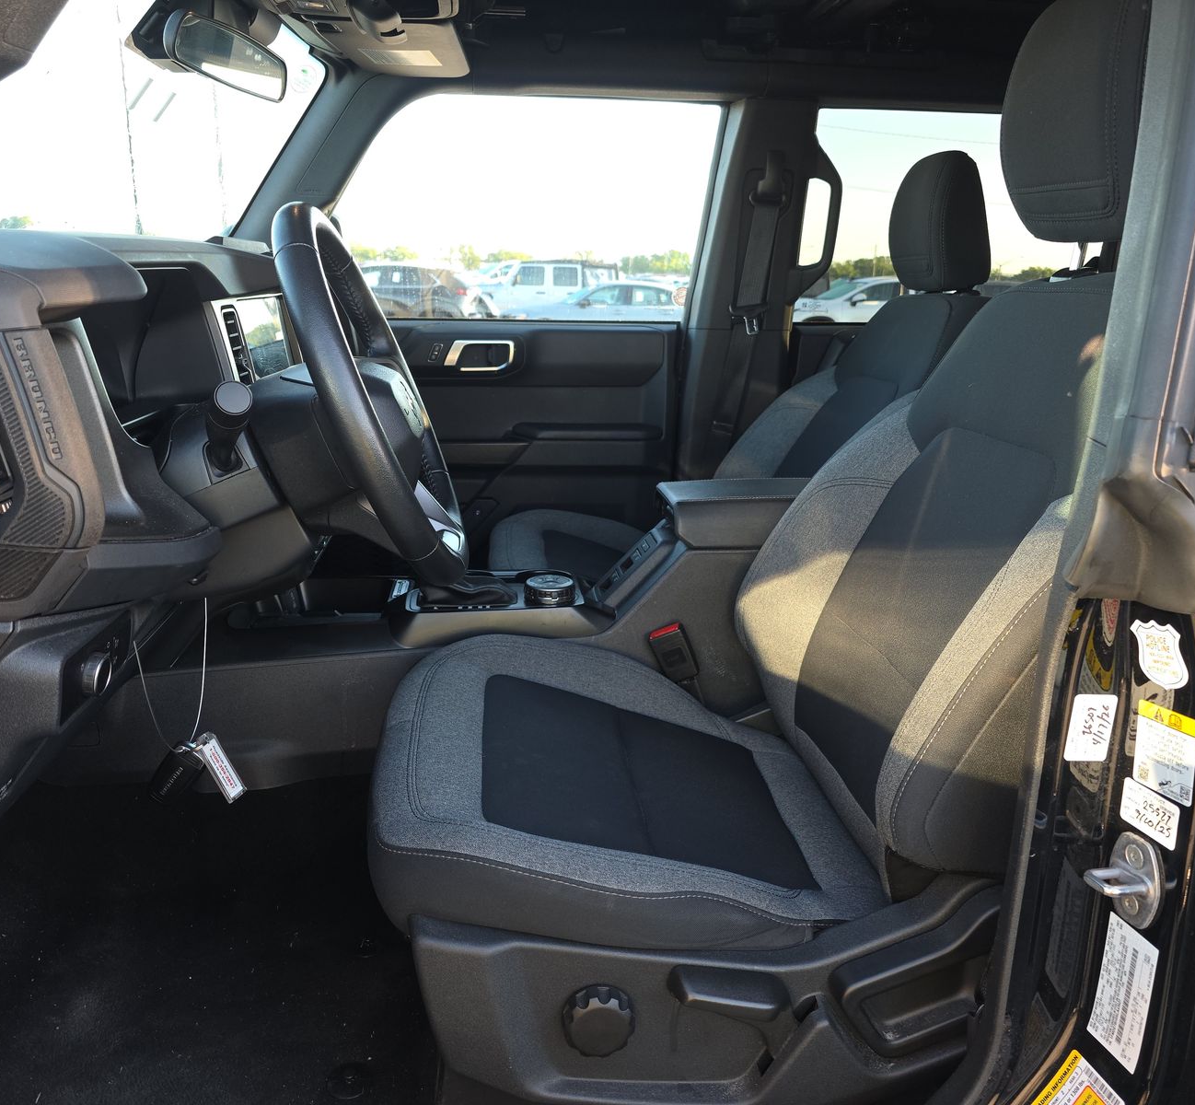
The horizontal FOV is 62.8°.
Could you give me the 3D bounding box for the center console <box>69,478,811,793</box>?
[{"bbox_3d":[-0.119,0.083,1.386,1.060,0.400,0.290,0,16,-6],"label":"center console"}]

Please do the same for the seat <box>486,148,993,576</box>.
[{"bbox_3d":[0.226,-0.204,1.731,0.870,0.970,0.530,0,16,-6],"label":"seat"}]

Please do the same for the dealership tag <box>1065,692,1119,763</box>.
[{"bbox_3d":[0.332,0.118,0.658,0.028,0.048,0.003,3,16,8],"label":"dealership tag"}]

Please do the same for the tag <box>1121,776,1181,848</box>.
[{"bbox_3d":[0.363,0.172,0.643,0.003,0.030,0.045,-3,16,-16],"label":"tag"}]

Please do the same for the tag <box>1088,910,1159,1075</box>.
[{"bbox_3d":[0.362,0.302,0.674,0.003,0.099,0.043,-3,16,-16],"label":"tag"}]

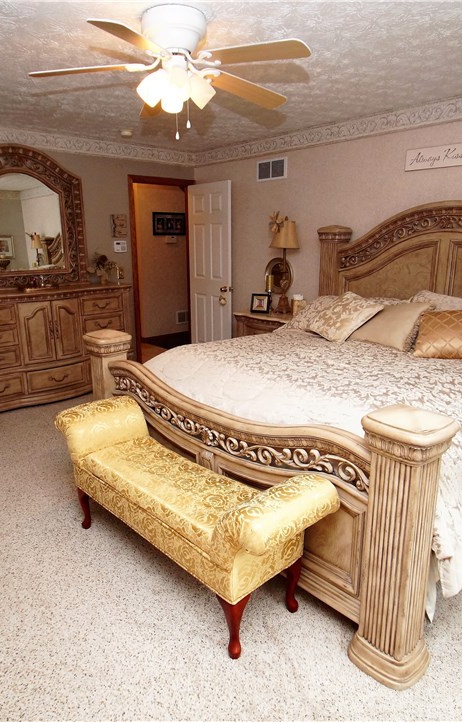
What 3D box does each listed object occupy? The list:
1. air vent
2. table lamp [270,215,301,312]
[{"bbox_3d":[0.403,-1.935,4.572,0.025,0.200,0.420,-14,21,-39],"label":"air vent"},{"bbox_3d":[0.526,-0.923,4.417,0.300,0.905,0.300,-1,16,0],"label":"table lamp"}]

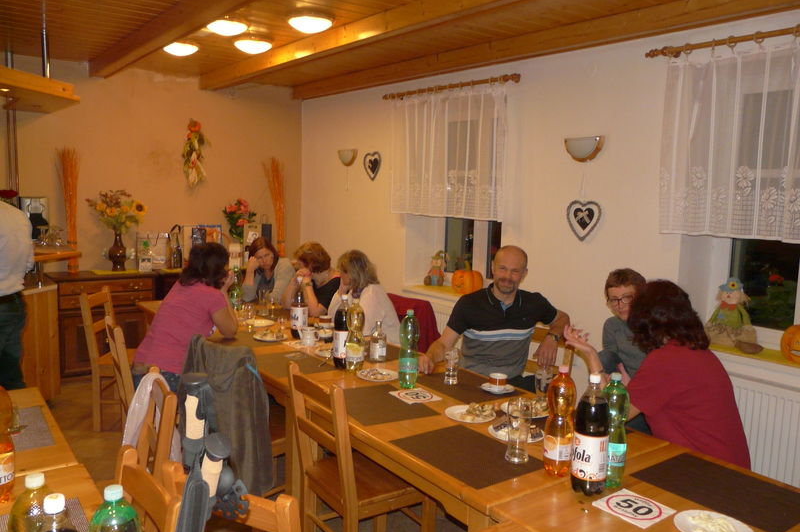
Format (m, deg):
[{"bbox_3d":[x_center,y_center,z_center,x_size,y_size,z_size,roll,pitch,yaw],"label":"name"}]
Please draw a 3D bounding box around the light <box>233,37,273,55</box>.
[{"bbox_3d":[-1.005,-1.500,4.460,0.285,0.100,0.285,2,7,0],"label":"light"}]

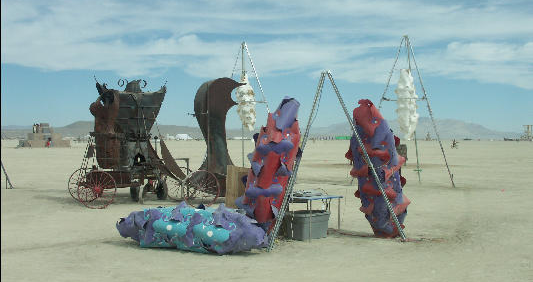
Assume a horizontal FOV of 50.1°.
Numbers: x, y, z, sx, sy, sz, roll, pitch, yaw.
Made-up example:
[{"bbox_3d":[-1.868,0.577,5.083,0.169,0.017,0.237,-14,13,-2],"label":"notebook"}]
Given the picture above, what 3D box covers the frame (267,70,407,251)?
[{"bbox_3d":[0.880,0.220,9.380,2.400,2.740,2.200,0,0,-13],"label":"frame"}]

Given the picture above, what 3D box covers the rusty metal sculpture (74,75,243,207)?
[{"bbox_3d":[-2.741,-0.030,14.200,4.100,3.200,2.000,0,0,-14],"label":"rusty metal sculpture"}]

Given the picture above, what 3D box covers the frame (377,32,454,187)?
[{"bbox_3d":[4.852,-1.078,20.400,3.400,5.260,2.800,0,0,14],"label":"frame"}]

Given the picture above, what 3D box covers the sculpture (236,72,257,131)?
[{"bbox_3d":[-0.737,-1.456,21.000,0.800,2.200,0.800,0,0,0],"label":"sculpture"}]

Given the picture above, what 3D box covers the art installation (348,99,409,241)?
[{"bbox_3d":[1.834,0.467,9.500,0.900,2.300,0.900,-7,0,0],"label":"art installation"}]

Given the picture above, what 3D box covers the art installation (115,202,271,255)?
[{"bbox_3d":[-1.090,1.220,8.420,2.200,0.750,0.850,0,0,12],"label":"art installation"}]

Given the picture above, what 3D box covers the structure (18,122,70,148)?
[{"bbox_3d":[-39.456,-1.069,101.500,8.900,4.300,8.000,0,0,-17],"label":"structure"}]

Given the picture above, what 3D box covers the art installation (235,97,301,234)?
[{"bbox_3d":[0.050,0.442,9.500,0.920,2.300,0.900,12,0,0],"label":"art installation"}]

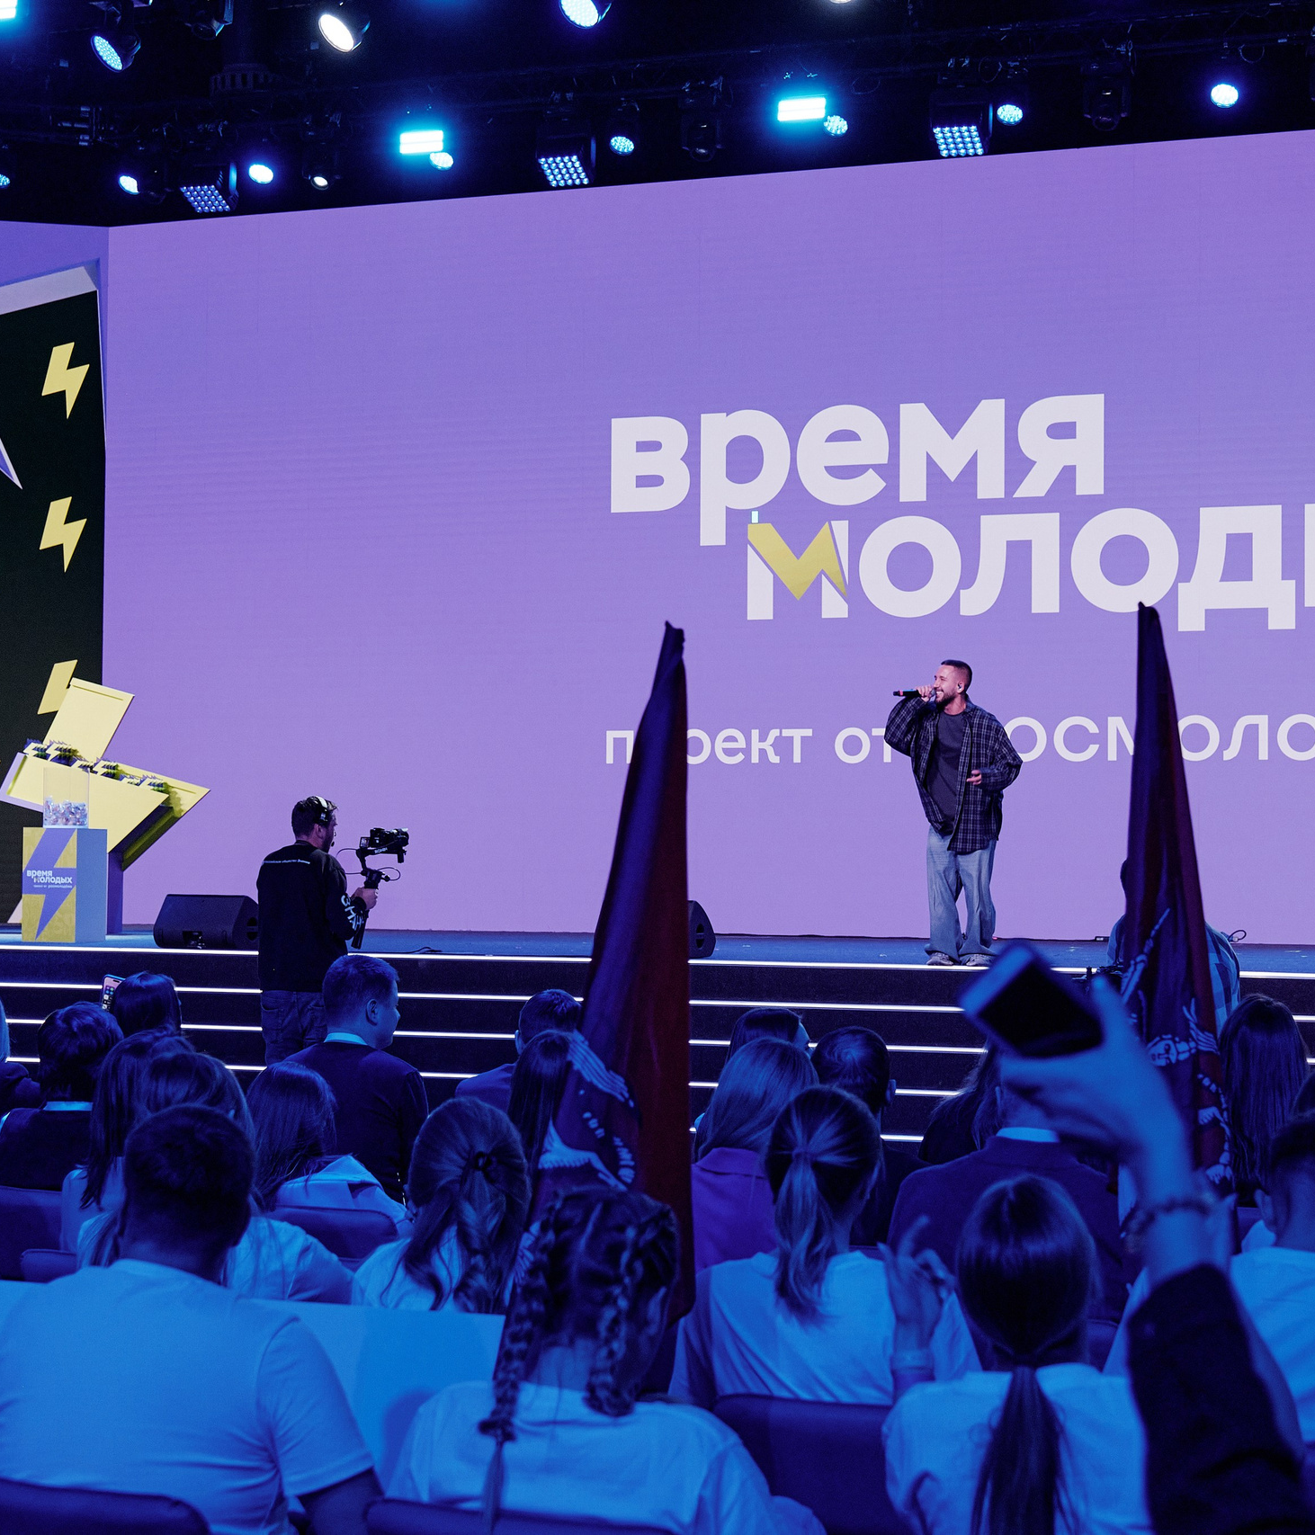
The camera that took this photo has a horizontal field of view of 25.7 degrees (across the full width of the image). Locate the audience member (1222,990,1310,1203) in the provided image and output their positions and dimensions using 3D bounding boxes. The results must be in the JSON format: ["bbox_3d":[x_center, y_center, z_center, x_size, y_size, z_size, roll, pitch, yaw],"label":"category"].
[{"bbox_3d":[1.509,1.211,6.960,0.460,1.280,0.780,0,-2,20],"label":"audience member"}]

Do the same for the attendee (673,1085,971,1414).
[{"bbox_3d":[0.345,1.118,4.490,0.480,1.270,0.780,0,-2,20],"label":"attendee"}]

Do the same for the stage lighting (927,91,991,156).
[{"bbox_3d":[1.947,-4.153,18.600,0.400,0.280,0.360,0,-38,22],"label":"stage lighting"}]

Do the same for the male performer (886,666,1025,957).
[{"bbox_3d":[1.727,0.251,16.800,0.740,1.790,0.500,0,-2,22],"label":"male performer"}]

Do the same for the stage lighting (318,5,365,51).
[{"bbox_3d":[-1.843,-4.318,16.800,0.270,0.290,0.290,-44,19,-21],"label":"stage lighting"}]

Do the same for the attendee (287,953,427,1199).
[{"bbox_3d":[-0.680,1.140,7.350,0.530,1.310,0.750,0,-1,29],"label":"attendee"}]

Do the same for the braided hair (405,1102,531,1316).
[{"bbox_3d":[-0.308,0.706,4.620,0.200,0.350,0.210,0,-1,14],"label":"braided hair"}]

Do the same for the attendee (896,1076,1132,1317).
[{"bbox_3d":[0.729,1.130,5.300,0.520,1.310,0.800,0,-2,20],"label":"attendee"}]

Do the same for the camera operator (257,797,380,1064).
[{"bbox_3d":[-1.655,1.029,13.900,0.520,1.770,0.500,-1,-1,45],"label":"camera operator"}]

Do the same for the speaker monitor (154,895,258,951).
[{"bbox_3d":[-2.895,1.004,18.839,0.650,0.345,0.480,0,-2,24],"label":"speaker monitor"}]

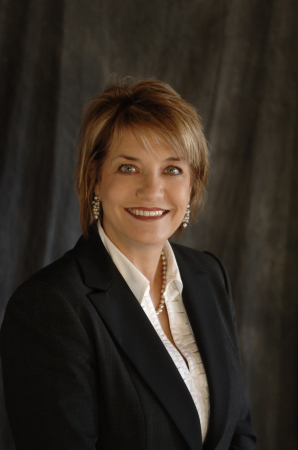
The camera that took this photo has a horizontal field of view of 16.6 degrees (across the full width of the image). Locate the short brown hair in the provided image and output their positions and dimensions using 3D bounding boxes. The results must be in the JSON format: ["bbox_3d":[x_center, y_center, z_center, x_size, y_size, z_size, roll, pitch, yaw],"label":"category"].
[{"bbox_3d":[-0.011,-0.107,1.580,0.203,0.238,0.220,2,1,-12],"label":"short brown hair"}]

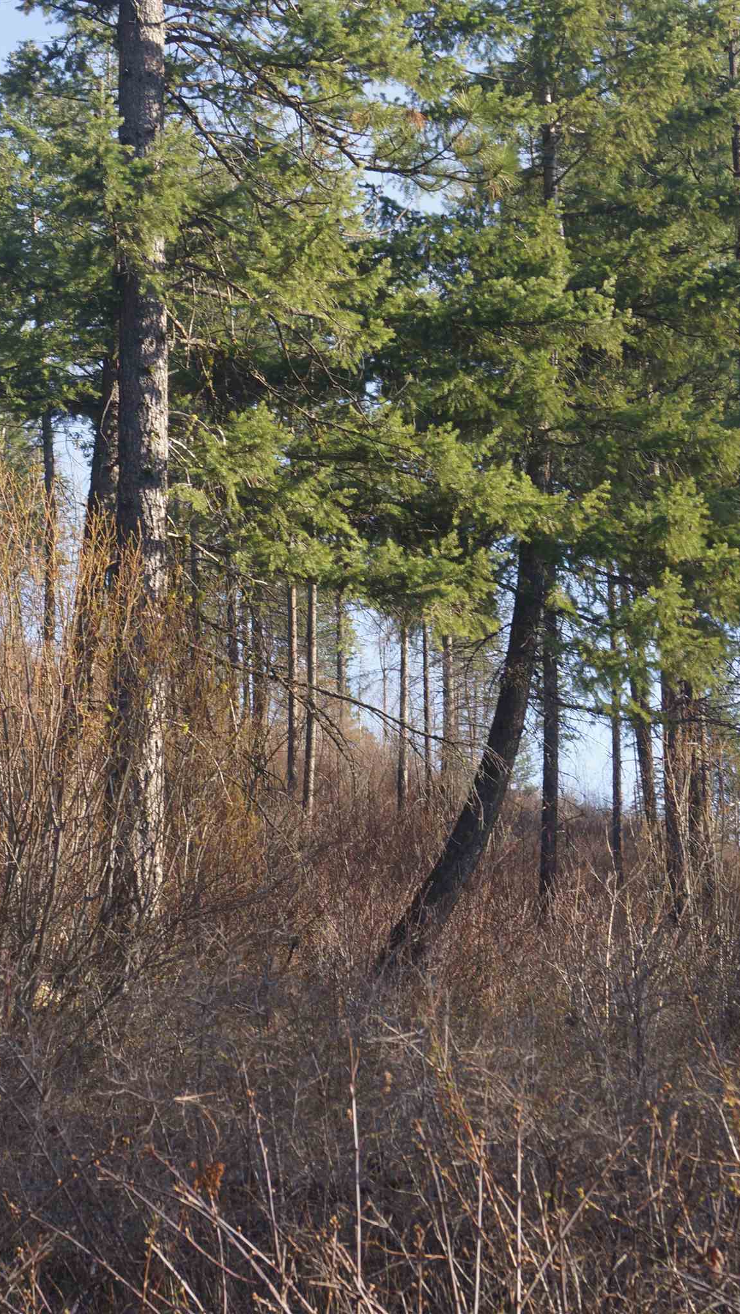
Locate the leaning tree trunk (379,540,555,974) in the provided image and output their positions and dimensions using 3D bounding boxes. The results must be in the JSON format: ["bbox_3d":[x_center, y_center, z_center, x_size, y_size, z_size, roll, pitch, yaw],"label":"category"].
[{"bbox_3d":[0.983,0.921,22.000,0.580,4.150,0.420,18,-6,0],"label":"leaning tree trunk"}]

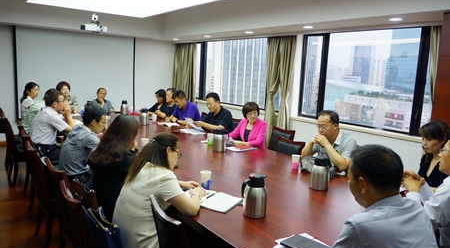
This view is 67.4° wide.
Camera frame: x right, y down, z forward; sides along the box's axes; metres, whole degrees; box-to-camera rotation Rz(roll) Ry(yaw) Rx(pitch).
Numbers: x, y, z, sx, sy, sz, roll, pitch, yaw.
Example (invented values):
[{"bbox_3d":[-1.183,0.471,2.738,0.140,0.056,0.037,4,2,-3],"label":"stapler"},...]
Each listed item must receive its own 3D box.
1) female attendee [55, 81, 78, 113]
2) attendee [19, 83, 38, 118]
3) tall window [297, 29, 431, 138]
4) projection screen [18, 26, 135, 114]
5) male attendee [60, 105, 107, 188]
[{"bbox_3d":[-2.753,-0.064,5.904,0.460,1.280,0.750,-4,11,-37],"label":"female attendee"},{"bbox_3d":[-2.894,0.003,5.402,0.660,1.270,0.460,0,9,-16],"label":"attendee"},{"bbox_3d":[1.752,-0.612,4.554,0.100,1.242,1.831,-4,11,-37],"label":"tall window"},{"bbox_3d":[-3.008,-1.004,7.100,2.349,1.766,0.060,-4,11,-37],"label":"projection screen"},{"bbox_3d":[-1.227,0.457,3.135,0.660,1.270,0.500,-5,11,-39],"label":"male attendee"}]

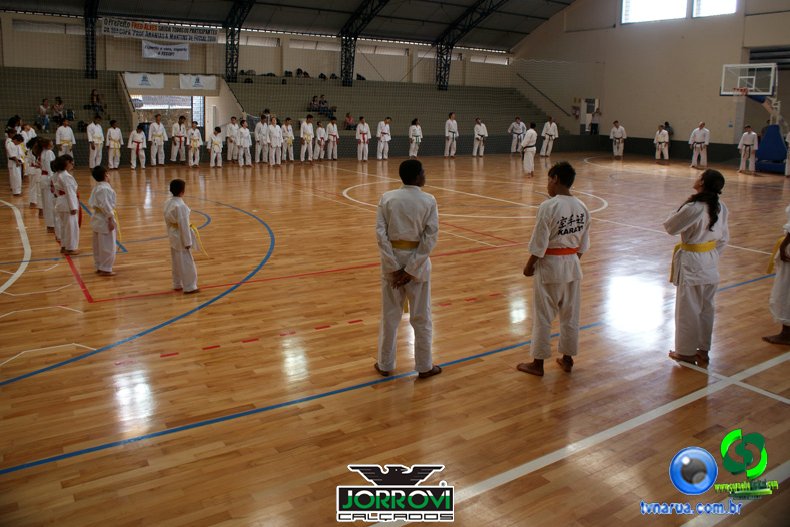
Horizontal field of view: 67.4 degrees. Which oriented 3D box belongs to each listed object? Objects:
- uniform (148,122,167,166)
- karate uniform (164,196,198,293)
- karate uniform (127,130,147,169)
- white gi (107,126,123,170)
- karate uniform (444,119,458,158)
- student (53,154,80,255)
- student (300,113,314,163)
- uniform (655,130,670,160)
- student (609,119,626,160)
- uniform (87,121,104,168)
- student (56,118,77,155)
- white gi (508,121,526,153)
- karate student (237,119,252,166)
[{"bbox_3d":[-7.773,-3.913,19.476,0.600,1.436,0.300,-7,16,-28],"label":"uniform"},{"bbox_3d":[-2.303,-0.214,6.395,0.370,1.023,0.280,15,20,41],"label":"karate uniform"},{"bbox_3d":[-8.084,-3.559,18.605,0.520,1.174,0.300,-7,16,-28],"label":"karate uniform"},{"bbox_3d":[-8.787,-3.622,18.598,0.500,1.290,0.280,-7,16,-28],"label":"white gi"},{"bbox_3d":[2.418,-5.345,25.349,0.560,1.541,0.330,-7,17,-29],"label":"karate uniform"},{"bbox_3d":[-4.405,-0.791,7.937,0.280,1.304,0.380,-10,19,-38],"label":"student"},{"bbox_3d":[-3.171,-4.424,21.475,0.500,1.440,0.320,-7,17,-29],"label":"student"},{"bbox_3d":[11.846,-5.208,26.291,0.560,1.438,0.310,13,19,39],"label":"uniform"},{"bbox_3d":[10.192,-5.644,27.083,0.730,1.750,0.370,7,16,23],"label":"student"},{"bbox_3d":[-9.461,-3.728,18.721,0.540,1.390,0.340,-12,19,-41],"label":"uniform"},{"bbox_3d":[-10.151,-3.687,18.311,0.560,1.541,0.320,-8,17,-31],"label":"student"},{"bbox_3d":[5.891,-6.097,28.384,0.800,1.786,0.380,1,14,0],"label":"white gi"},{"bbox_3d":[-4.980,-3.977,19.632,0.480,1.514,0.300,-9,18,-34],"label":"karate student"}]

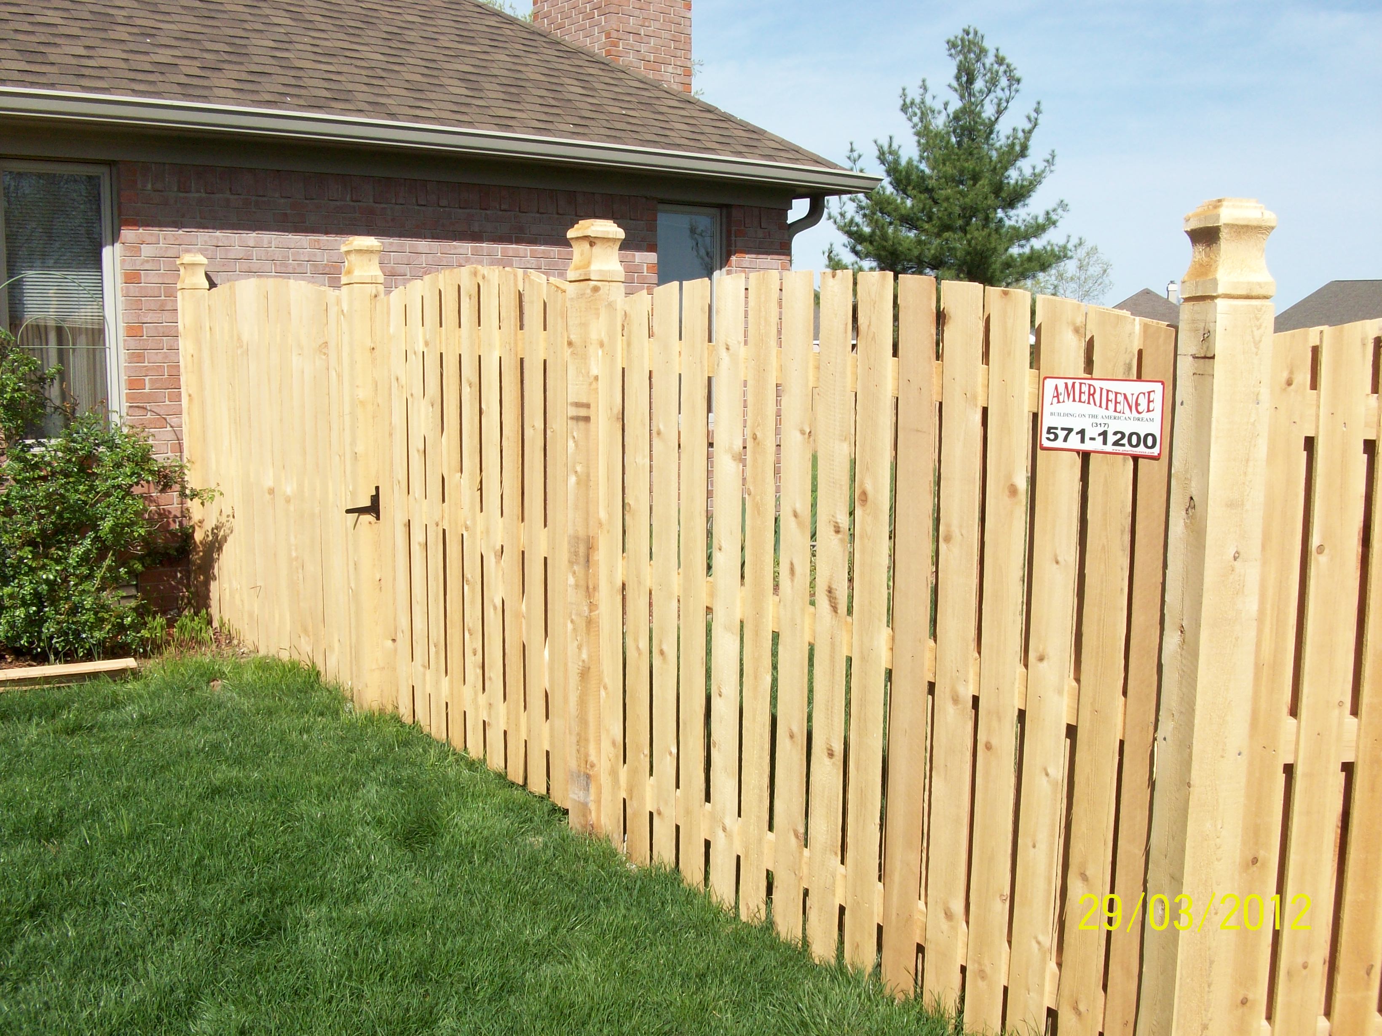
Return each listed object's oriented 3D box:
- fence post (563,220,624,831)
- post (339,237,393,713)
[{"bbox_3d":[-0.299,0.040,4.309,0.127,1.943,0.127,-6,10,-38],"label":"fence post"},{"bbox_3d":[-1.333,-0.177,5.586,0.127,1.942,0.127,-6,10,-38],"label":"post"}]

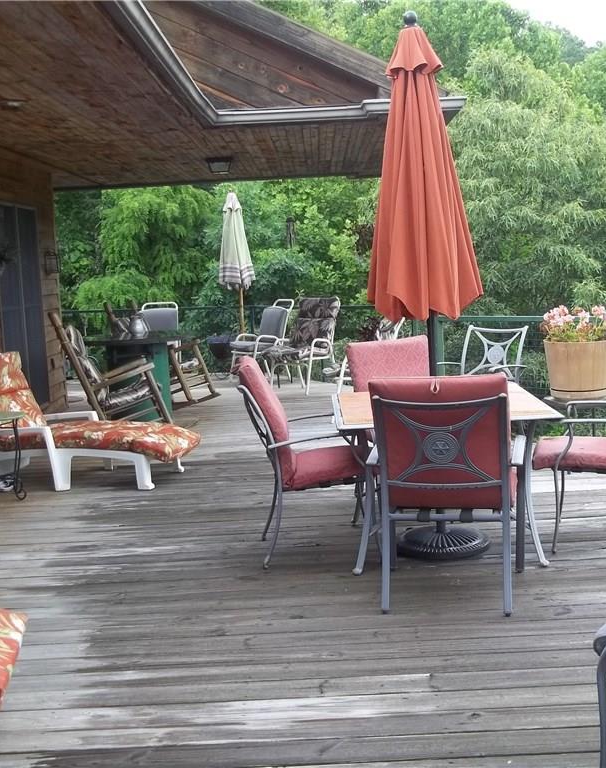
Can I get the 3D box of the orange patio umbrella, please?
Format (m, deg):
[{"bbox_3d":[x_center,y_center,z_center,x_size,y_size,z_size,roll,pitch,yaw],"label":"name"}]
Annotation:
[{"bbox_3d":[0.604,-0.544,4.690,0.560,2.498,0.540,-4,7,1],"label":"orange patio umbrella"}]

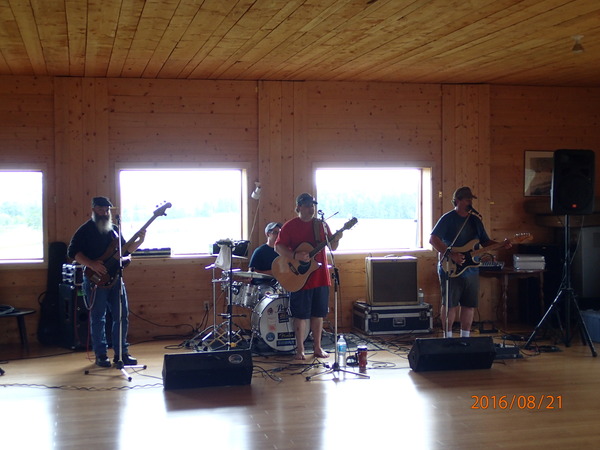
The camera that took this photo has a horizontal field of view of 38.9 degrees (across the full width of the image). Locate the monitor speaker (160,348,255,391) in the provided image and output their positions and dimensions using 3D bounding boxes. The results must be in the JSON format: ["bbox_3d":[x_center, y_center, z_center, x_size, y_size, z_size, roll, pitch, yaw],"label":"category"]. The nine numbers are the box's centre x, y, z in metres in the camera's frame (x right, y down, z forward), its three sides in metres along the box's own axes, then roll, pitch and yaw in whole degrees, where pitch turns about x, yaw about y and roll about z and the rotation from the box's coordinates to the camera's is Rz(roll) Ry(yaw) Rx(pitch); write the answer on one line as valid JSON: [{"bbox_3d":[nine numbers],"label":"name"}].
[{"bbox_3d":[-0.844,1.273,7.636,0.770,0.300,0.400,-1,2,-13],"label":"monitor speaker"}]

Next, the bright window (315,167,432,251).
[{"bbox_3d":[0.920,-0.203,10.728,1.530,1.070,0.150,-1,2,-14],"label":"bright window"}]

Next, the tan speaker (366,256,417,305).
[{"bbox_3d":[1.108,0.671,10.376,0.590,0.580,0.270,-1,2,-14],"label":"tan speaker"}]

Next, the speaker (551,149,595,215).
[{"bbox_3d":[2.889,-0.462,9.110,0.440,0.690,0.380,-1,2,1],"label":"speaker"}]

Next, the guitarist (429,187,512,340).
[{"bbox_3d":[1.853,0.462,9.217,0.820,1.740,0.550,-1,2,-20],"label":"guitarist"}]

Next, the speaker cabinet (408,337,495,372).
[{"bbox_3d":[1.429,1.219,8.234,0.750,0.310,0.400,-1,2,-9],"label":"speaker cabinet"}]

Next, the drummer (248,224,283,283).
[{"bbox_3d":[-0.225,0.662,9.654,0.600,1.340,0.750,-1,2,-22],"label":"drummer"}]

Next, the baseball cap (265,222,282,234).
[{"bbox_3d":[-0.281,0.040,9.750,0.270,0.140,0.180,1,3,40],"label":"baseball cap"}]

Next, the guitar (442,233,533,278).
[{"bbox_3d":[2.008,0.313,9.000,1.000,0.330,0.080,-21,-1,-2],"label":"guitar"}]

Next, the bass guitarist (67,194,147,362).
[{"bbox_3d":[-1.989,0.547,8.624,0.660,1.700,0.520,-2,3,-28],"label":"bass guitarist"}]

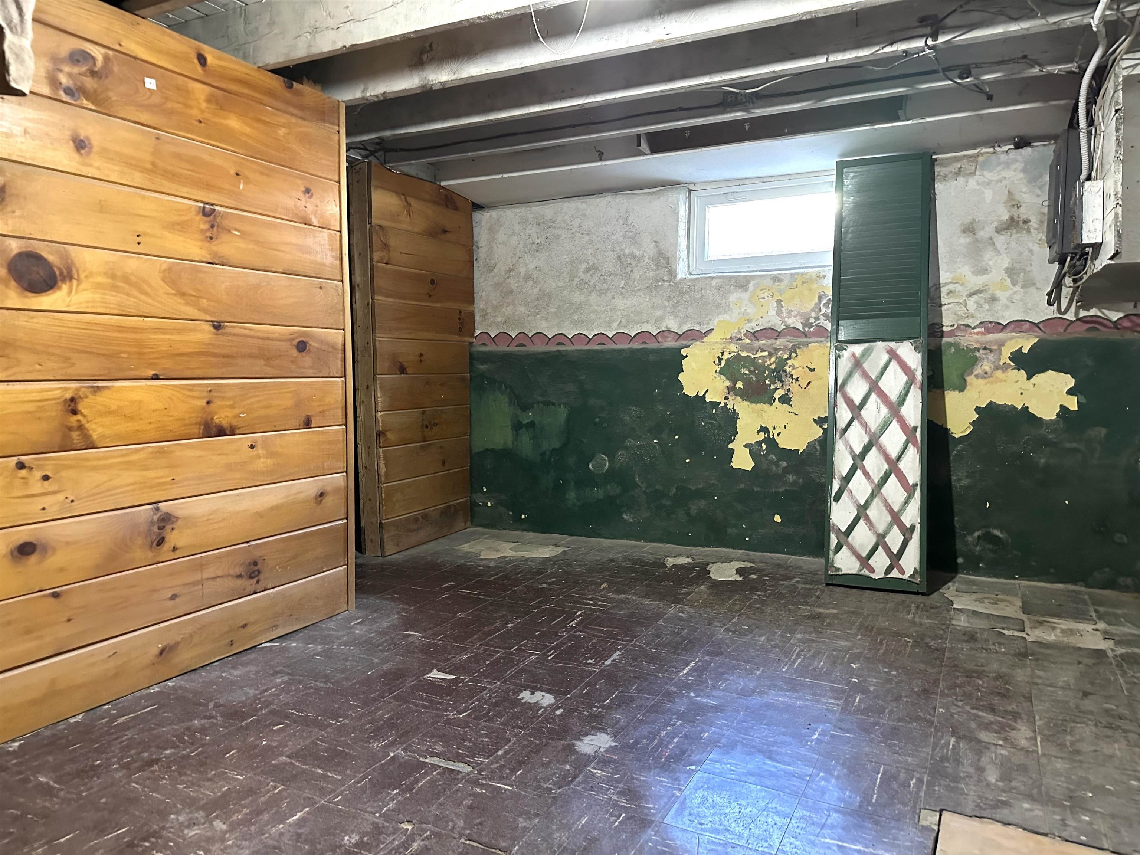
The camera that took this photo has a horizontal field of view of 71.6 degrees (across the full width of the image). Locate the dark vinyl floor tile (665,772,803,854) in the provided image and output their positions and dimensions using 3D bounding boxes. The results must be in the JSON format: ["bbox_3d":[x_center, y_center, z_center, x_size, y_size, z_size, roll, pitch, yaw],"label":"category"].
[{"bbox_3d":[0.342,0.800,1.655,0.229,0.004,0.229,2,5,27],"label":"dark vinyl floor tile"}]

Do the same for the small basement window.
[{"bbox_3d":[0.999,-0.935,3.654,0.900,0.398,0.070,2,5,28],"label":"small basement window"}]

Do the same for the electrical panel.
[{"bbox_3d":[1.718,-0.781,2.712,0.100,0.410,0.310,2,5,28],"label":"electrical panel"}]

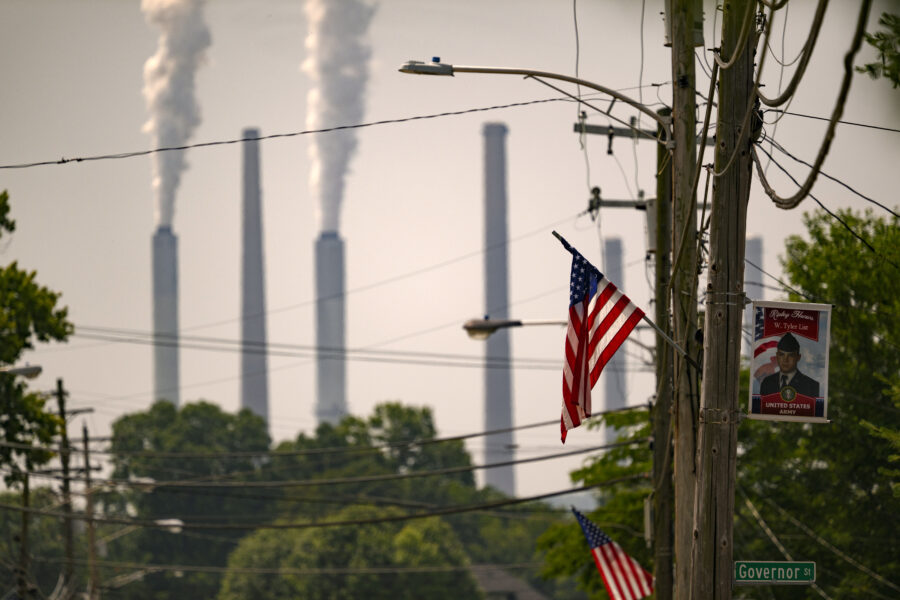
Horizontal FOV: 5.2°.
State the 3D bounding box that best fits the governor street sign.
[{"bbox_3d":[2.527,2.112,77.500,0.625,0.165,0.020,1,-2,0],"label":"governor street sign"}]

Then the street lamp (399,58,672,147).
[{"bbox_3d":[0.941,-2.173,110.000,3.000,0.960,0.300,-1,-2,0],"label":"street lamp"}]

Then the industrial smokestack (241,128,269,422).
[{"bbox_3d":[-86.871,46.506,4450.000,16.500,246.000,16.500,-1,-2,0],"label":"industrial smokestack"}]

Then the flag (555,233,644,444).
[{"bbox_3d":[1.166,0.291,77.500,0.690,1.630,0.400,-1,-2,0],"label":"flag"}]

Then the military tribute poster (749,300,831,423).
[{"bbox_3d":[2.635,0.477,77.500,0.610,0.910,0.030,3,-2,0],"label":"military tribute poster"}]

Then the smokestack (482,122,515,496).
[{"bbox_3d":[22.029,45.171,4450.000,15.000,247.000,15.000,-1,-2,0],"label":"smokestack"}]

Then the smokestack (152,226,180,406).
[{"bbox_3d":[-125.411,68.313,4450.000,11.500,202.000,11.500,-1,-2,0],"label":"smokestack"}]

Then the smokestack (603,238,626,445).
[{"bbox_3d":[80.759,77.364,4850.000,12.000,215.000,12.000,-1,-2,0],"label":"smokestack"}]

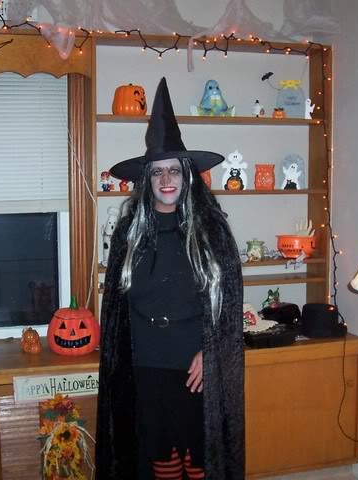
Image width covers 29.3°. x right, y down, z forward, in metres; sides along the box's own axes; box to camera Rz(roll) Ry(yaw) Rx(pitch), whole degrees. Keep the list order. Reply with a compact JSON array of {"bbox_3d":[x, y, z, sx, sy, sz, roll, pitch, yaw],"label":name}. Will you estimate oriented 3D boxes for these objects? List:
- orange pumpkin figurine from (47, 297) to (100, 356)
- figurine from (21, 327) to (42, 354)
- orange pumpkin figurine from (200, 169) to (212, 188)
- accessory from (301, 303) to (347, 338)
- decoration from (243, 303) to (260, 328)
[{"bbox_3d":[-0.492,0.382,3.181,0.235,0.268,0.230,-1,5,-9],"label":"orange pumpkin figurine"},{"bbox_3d":[-0.689,0.459,3.187,0.092,0.118,0.085,-2,5,-12],"label":"figurine"},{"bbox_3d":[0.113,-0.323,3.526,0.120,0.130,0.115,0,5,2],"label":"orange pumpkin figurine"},{"bbox_3d":[0.745,0.392,3.498,0.240,0.165,0.245,0,5,12],"label":"accessory"},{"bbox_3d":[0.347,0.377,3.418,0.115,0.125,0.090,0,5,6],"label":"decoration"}]

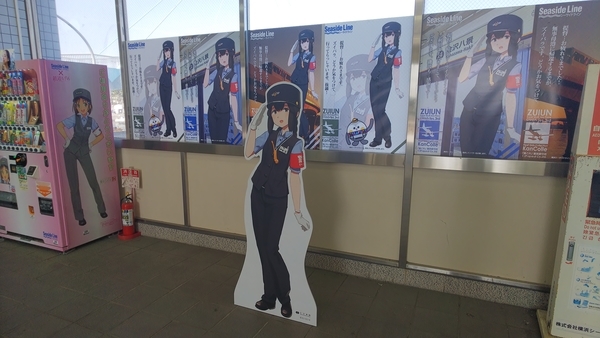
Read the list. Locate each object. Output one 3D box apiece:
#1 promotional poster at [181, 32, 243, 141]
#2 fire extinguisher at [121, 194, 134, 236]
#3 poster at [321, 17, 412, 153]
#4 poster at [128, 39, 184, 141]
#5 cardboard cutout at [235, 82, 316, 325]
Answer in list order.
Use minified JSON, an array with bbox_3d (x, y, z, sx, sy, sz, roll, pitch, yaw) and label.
[{"bbox_3d":[-0.833,-0.744,3.332,0.703,1.025,0.020,4,10,22],"label":"promotional poster"},{"bbox_3d":[-1.899,0.504,3.865,0.139,0.470,0.129,-2,10,-15],"label":"fire extinguisher"},{"bbox_3d":[0.513,-0.641,2.781,0.698,1.025,0.020,4,10,22],"label":"poster"},{"bbox_3d":[-1.480,-0.793,3.597,0.698,1.025,0.020,4,10,22],"label":"poster"},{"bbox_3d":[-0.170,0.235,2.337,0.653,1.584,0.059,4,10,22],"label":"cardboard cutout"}]

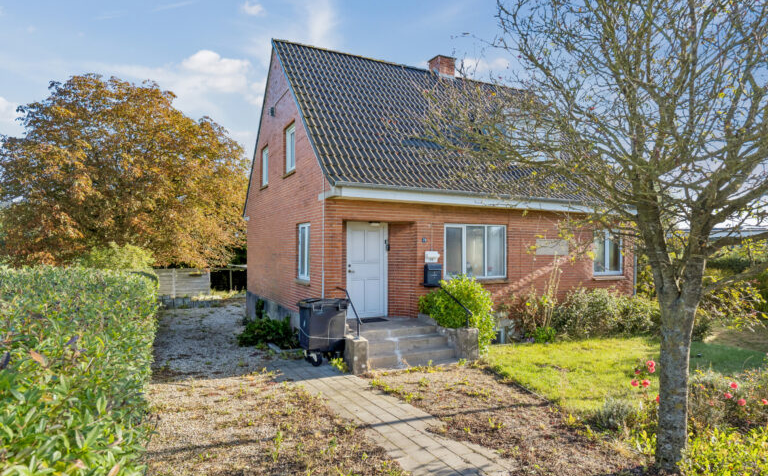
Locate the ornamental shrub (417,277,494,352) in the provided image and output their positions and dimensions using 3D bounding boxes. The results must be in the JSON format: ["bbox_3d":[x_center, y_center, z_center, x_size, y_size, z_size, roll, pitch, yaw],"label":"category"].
[{"bbox_3d":[1.558,1.503,9.638,1.560,1.530,1.550,0,-1,0],"label":"ornamental shrub"}]

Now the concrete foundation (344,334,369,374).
[{"bbox_3d":[-0.488,1.977,7.936,0.260,0.545,0.540,1,-2,-26],"label":"concrete foundation"}]

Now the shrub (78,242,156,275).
[{"bbox_3d":[-10.795,1.563,18.969,3.000,2.600,2.800,1,-2,-26],"label":"shrub"}]

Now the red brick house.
[{"bbox_3d":[1.194,-1.638,15.239,9.600,8.350,9.300,1,-2,-26],"label":"red brick house"}]

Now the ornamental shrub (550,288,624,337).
[{"bbox_3d":[5.072,1.825,11.649,2.250,1.170,1.330,1,-2,-26],"label":"ornamental shrub"}]

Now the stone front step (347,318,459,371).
[{"bbox_3d":[0.034,1.984,9.106,1.970,0.530,1.900,1,-2,-26],"label":"stone front step"}]

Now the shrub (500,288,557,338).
[{"bbox_3d":[3.343,1.772,10.973,1.450,1.190,1.080,1,-2,-26],"label":"shrub"}]

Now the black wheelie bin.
[{"bbox_3d":[-1.140,1.694,8.680,0.770,1.160,0.760,1,-1,-24],"label":"black wheelie bin"}]

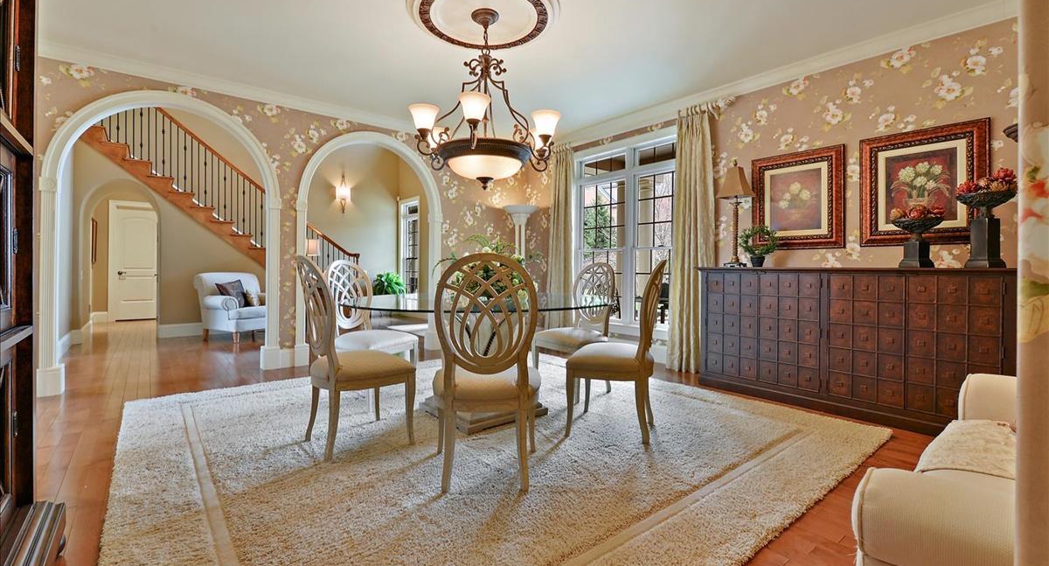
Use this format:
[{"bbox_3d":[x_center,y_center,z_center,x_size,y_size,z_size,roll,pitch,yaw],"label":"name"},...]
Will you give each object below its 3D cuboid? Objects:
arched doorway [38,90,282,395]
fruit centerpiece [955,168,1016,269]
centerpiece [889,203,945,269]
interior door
[{"bbox_3d":[-3.080,-0.400,3.860,1.630,2.500,0.200,-1,2,-38],"label":"arched doorway"},{"bbox_3d":[2.789,-0.390,2.640,0.270,0.606,0.270,-1,2,-41],"label":"fruit centerpiece"},{"bbox_3d":[2.586,-0.312,2.878,0.275,0.434,0.275,-1,2,-41],"label":"centerpiece"},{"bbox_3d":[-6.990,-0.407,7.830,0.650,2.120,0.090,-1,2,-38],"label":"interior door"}]

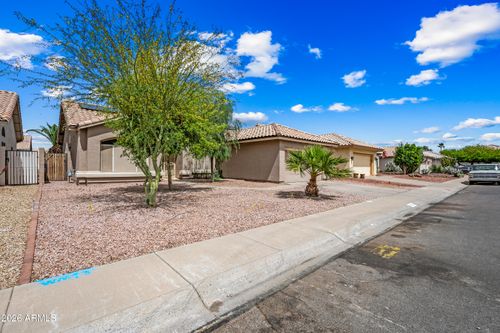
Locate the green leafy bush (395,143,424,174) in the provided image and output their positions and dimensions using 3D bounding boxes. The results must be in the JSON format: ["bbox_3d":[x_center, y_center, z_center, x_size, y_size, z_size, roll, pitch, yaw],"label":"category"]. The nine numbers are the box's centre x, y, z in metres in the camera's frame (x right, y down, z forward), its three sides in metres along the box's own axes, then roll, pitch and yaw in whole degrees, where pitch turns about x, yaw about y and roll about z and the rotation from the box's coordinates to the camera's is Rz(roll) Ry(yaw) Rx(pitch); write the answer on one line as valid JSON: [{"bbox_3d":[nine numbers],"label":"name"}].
[{"bbox_3d":[19.300,-0.950,27.000,3.700,4.000,3.700,0,0,0],"label":"green leafy bush"}]

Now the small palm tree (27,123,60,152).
[{"bbox_3d":[-22.200,-1.850,25.200,4.600,5.800,4.600,0,0,0],"label":"small palm tree"}]

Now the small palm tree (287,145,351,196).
[{"bbox_3d":[2.750,0.160,8.950,2.500,2.100,2.400,0,0,0],"label":"small palm tree"}]

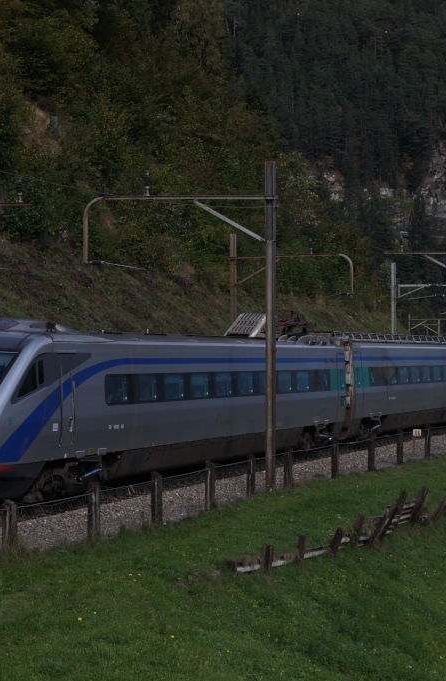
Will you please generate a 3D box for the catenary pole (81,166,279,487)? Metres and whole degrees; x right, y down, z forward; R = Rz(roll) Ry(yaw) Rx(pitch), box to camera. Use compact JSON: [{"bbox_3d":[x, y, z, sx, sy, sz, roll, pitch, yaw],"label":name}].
[{"bbox_3d":[-1.180,-0.410,50.300,5.500,8.450,0.250,0,0,19],"label":"catenary pole"}]

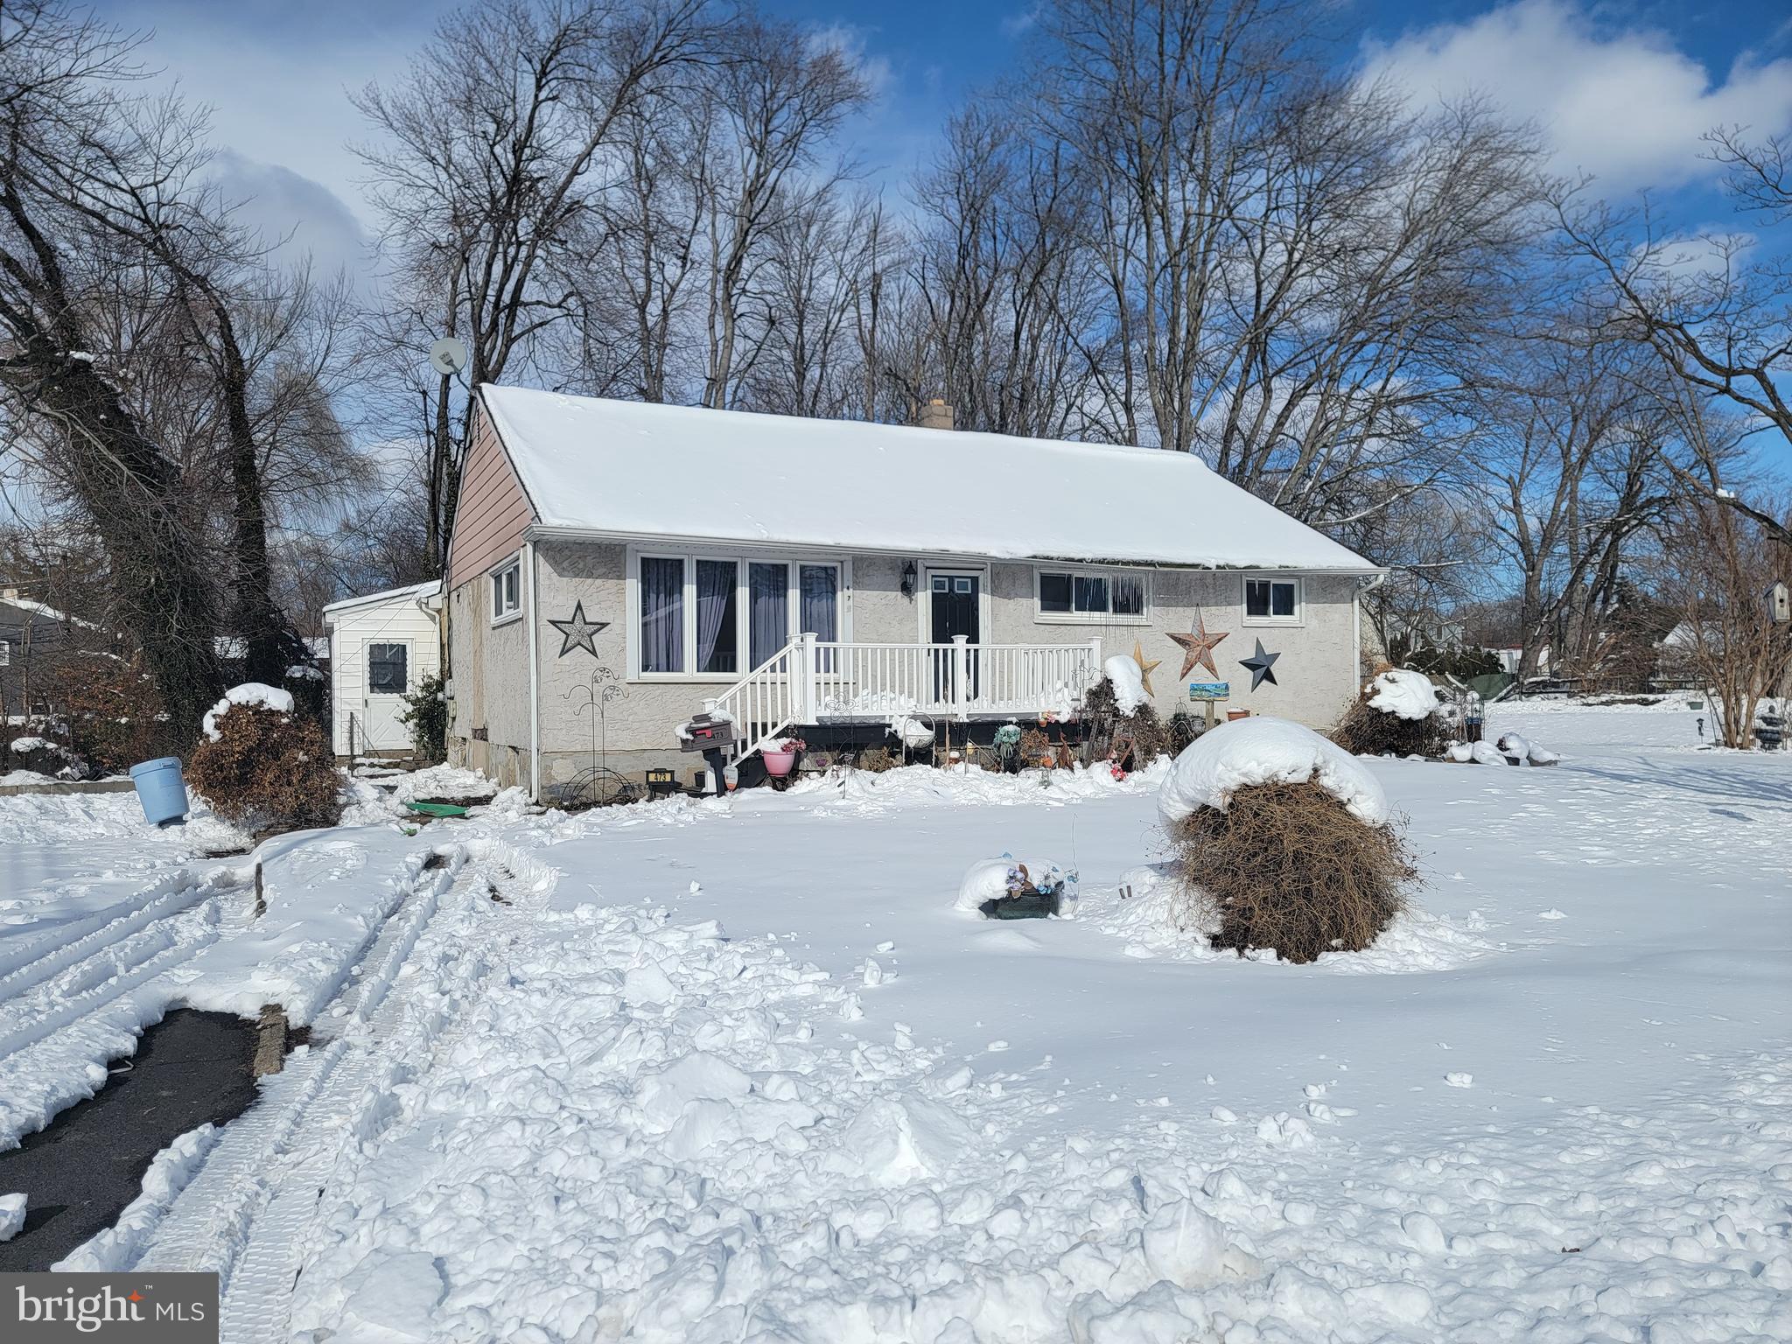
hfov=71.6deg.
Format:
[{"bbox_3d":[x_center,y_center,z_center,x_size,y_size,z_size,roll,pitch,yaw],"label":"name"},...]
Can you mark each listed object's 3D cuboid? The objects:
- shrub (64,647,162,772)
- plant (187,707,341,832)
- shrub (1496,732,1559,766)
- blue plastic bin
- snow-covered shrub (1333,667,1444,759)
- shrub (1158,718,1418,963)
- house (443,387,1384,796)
[{"bbox_3d":[-12.600,0.640,20.000,1.650,2.000,1.600,-1,-1,0],"label":"shrub"},{"bbox_3d":[-6.660,1.000,13.100,1.620,1.360,1.500,-1,-1,0],"label":"plant"},{"bbox_3d":[9.910,1.200,19.500,1.000,0.550,0.850,-1,-1,0],"label":"shrub"},{"bbox_3d":[-7.887,1.297,13.300,0.550,0.700,0.550,-13,2,0],"label":"blue plastic bin"},{"bbox_3d":[8.530,0.710,21.500,1.950,1.500,1.800,-1,-1,0],"label":"snow-covered shrub"},{"bbox_3d":[2.210,0.890,7.000,1.450,1.280,1.380,-1,-1,0],"label":"shrub"},{"bbox_3d":[0.133,-1.559,22.732,14.812,6.666,9.875,0,-1,-27],"label":"house"}]

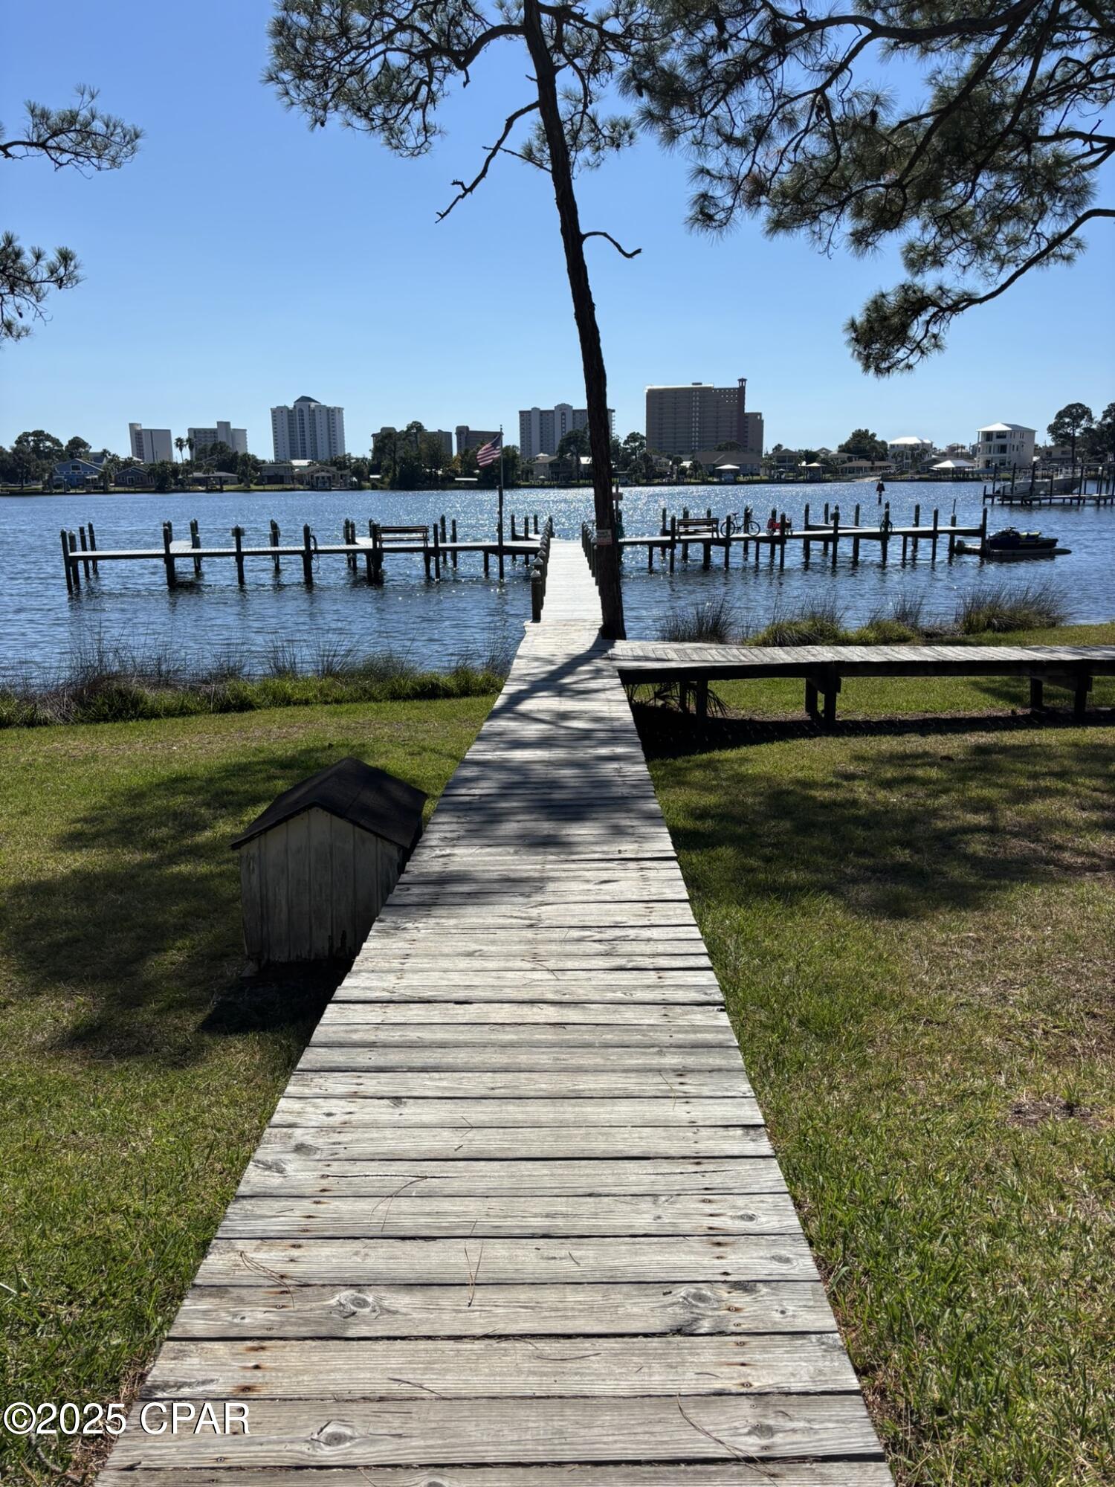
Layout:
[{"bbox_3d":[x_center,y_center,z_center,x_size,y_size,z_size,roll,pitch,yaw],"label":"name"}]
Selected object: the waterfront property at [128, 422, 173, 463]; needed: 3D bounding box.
[{"bbox_3d":[-320.760,-231.276,880.000,18.155,38.319,45.000,-10,17,-34],"label":"waterfront property"}]

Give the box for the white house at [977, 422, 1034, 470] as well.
[{"bbox_3d":[116.637,-77.128,290.000,8.364,11.563,16.728,11,18,41],"label":"white house"}]

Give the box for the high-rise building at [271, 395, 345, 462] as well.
[{"bbox_3d":[-195.844,-242.333,880.000,48.703,56.615,25.000,2,14,10],"label":"high-rise building"}]

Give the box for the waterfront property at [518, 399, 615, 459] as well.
[{"bbox_3d":[7.199,-214.598,785.000,65.754,43.150,18.000,3,14,14],"label":"waterfront property"}]

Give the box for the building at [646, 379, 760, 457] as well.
[{"bbox_3d":[90.470,-196.018,690.000,69.772,50.503,22.000,2,14,12],"label":"building"}]

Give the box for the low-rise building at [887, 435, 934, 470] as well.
[{"bbox_3d":[118.608,-97.466,375.000,12.411,10.852,13.000,7,16,27],"label":"low-rise building"}]

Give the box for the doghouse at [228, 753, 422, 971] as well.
[{"bbox_3d":[-1.085,0.570,5.542,0.805,0.822,0.814,0,14,0],"label":"doghouse"}]

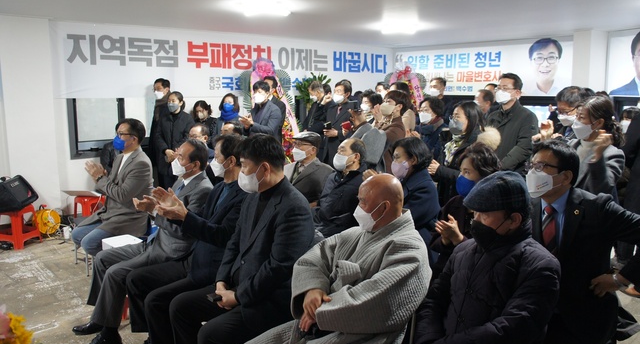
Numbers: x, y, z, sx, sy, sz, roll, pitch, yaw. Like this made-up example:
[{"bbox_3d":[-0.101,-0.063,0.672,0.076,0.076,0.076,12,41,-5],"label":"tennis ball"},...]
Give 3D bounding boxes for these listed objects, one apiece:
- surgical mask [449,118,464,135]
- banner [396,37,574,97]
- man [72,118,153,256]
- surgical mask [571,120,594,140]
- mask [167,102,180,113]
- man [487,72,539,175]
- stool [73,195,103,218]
[{"bbox_3d":[0.976,-0.322,3.430,0.088,0.110,0.125,-5,10,-29],"label":"surgical mask"},{"bbox_3d":[2.560,-1.677,8.033,3.120,0.820,0.030,9,13,43],"label":"banner"},{"bbox_3d":[-1.685,0.249,3.927,0.700,1.280,0.540,-6,11,-34],"label":"man"},{"bbox_3d":[1.434,-0.232,2.620,0.085,0.115,0.130,-3,10,-20],"label":"surgical mask"},{"bbox_3d":[-1.647,-0.719,5.400,0.130,0.110,0.085,5,10,27],"label":"mask"},{"bbox_3d":[1.660,0.014,4.187,0.320,1.720,0.470,-7,12,-40],"label":"man"},{"bbox_3d":[-2.605,0.480,5.450,0.310,0.430,0.310,6,11,30],"label":"stool"}]

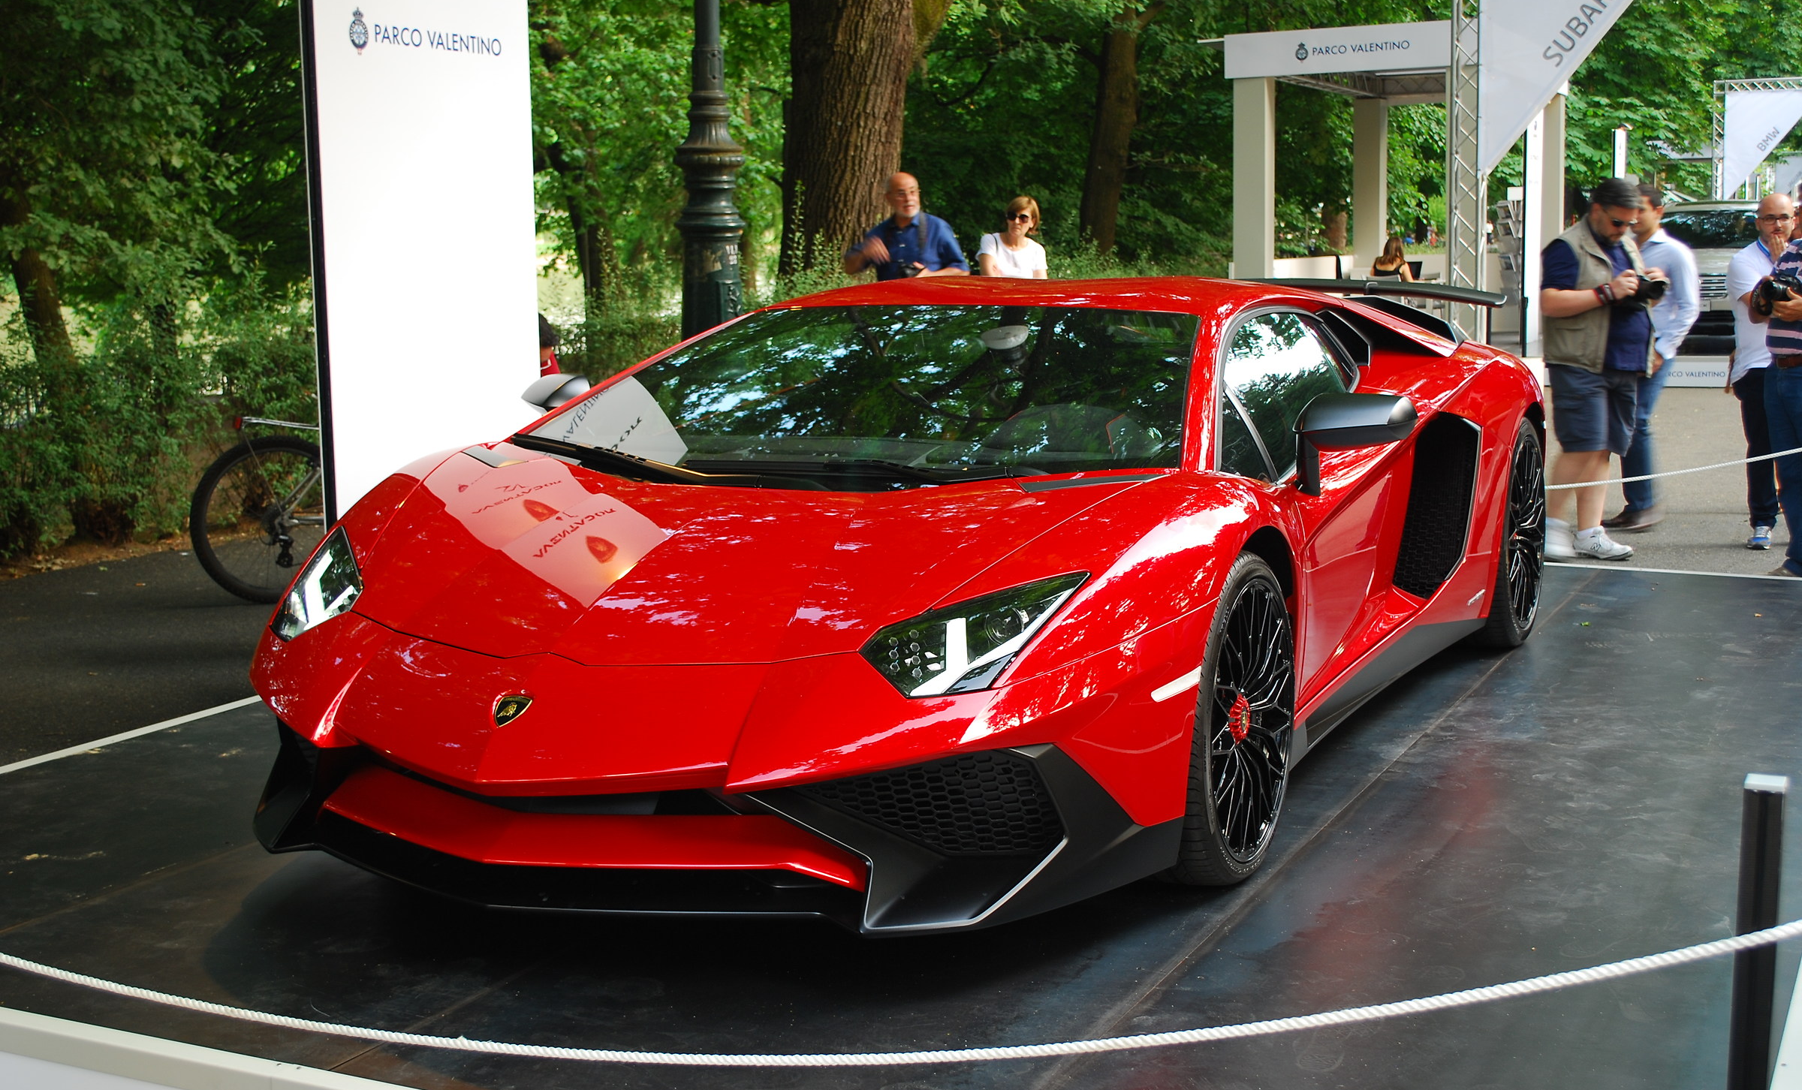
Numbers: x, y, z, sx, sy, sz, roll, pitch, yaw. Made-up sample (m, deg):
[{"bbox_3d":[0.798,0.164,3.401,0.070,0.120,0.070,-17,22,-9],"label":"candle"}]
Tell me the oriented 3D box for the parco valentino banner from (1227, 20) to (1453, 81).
[{"bbox_3d":[3.915,-4.370,19.920,2.280,0.385,0.100,4,9,31],"label":"parco valentino banner"}]

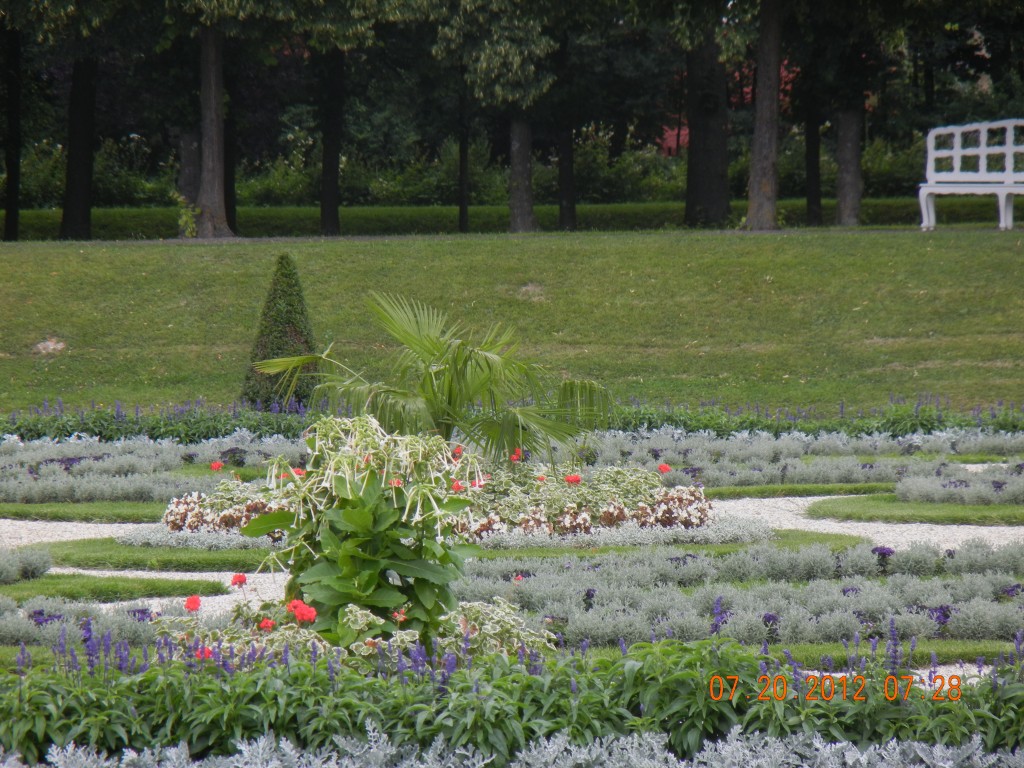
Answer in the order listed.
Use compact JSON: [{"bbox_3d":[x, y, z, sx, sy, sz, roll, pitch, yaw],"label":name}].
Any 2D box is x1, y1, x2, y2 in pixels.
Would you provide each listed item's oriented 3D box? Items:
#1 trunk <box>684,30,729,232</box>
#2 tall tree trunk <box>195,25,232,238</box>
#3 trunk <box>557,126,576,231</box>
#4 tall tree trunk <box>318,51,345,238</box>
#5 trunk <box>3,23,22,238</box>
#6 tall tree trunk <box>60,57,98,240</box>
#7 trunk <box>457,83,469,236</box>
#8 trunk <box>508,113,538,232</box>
[{"bbox_3d":[2.093,-2.714,95.000,0.482,2.055,0.482,0,1,0],"label":"trunk"},{"bbox_3d":[-2.960,-2.504,88.000,0.327,2.122,0.327,0,1,0],"label":"tall tree trunk"},{"bbox_3d":[0.577,-2.193,94.000,0.191,1.155,0.191,0,1,0],"label":"trunk"},{"bbox_3d":[-1.841,-2.458,90.500,0.235,1.927,0.235,0,1,0],"label":"tall tree trunk"},{"bbox_3d":[-5.066,-2.520,90.000,0.183,2.170,0.183,0,1,0],"label":"trunk"},{"bbox_3d":[-4.386,-2.388,90.000,0.345,1.866,0.345,0,1,0],"label":"tall tree trunk"},{"bbox_3d":[-0.524,-2.410,94.000,0.117,1.610,0.117,0,1,0],"label":"trunk"},{"bbox_3d":[0.108,-2.169,91.000,0.267,1.230,0.267,0,1,0],"label":"trunk"}]

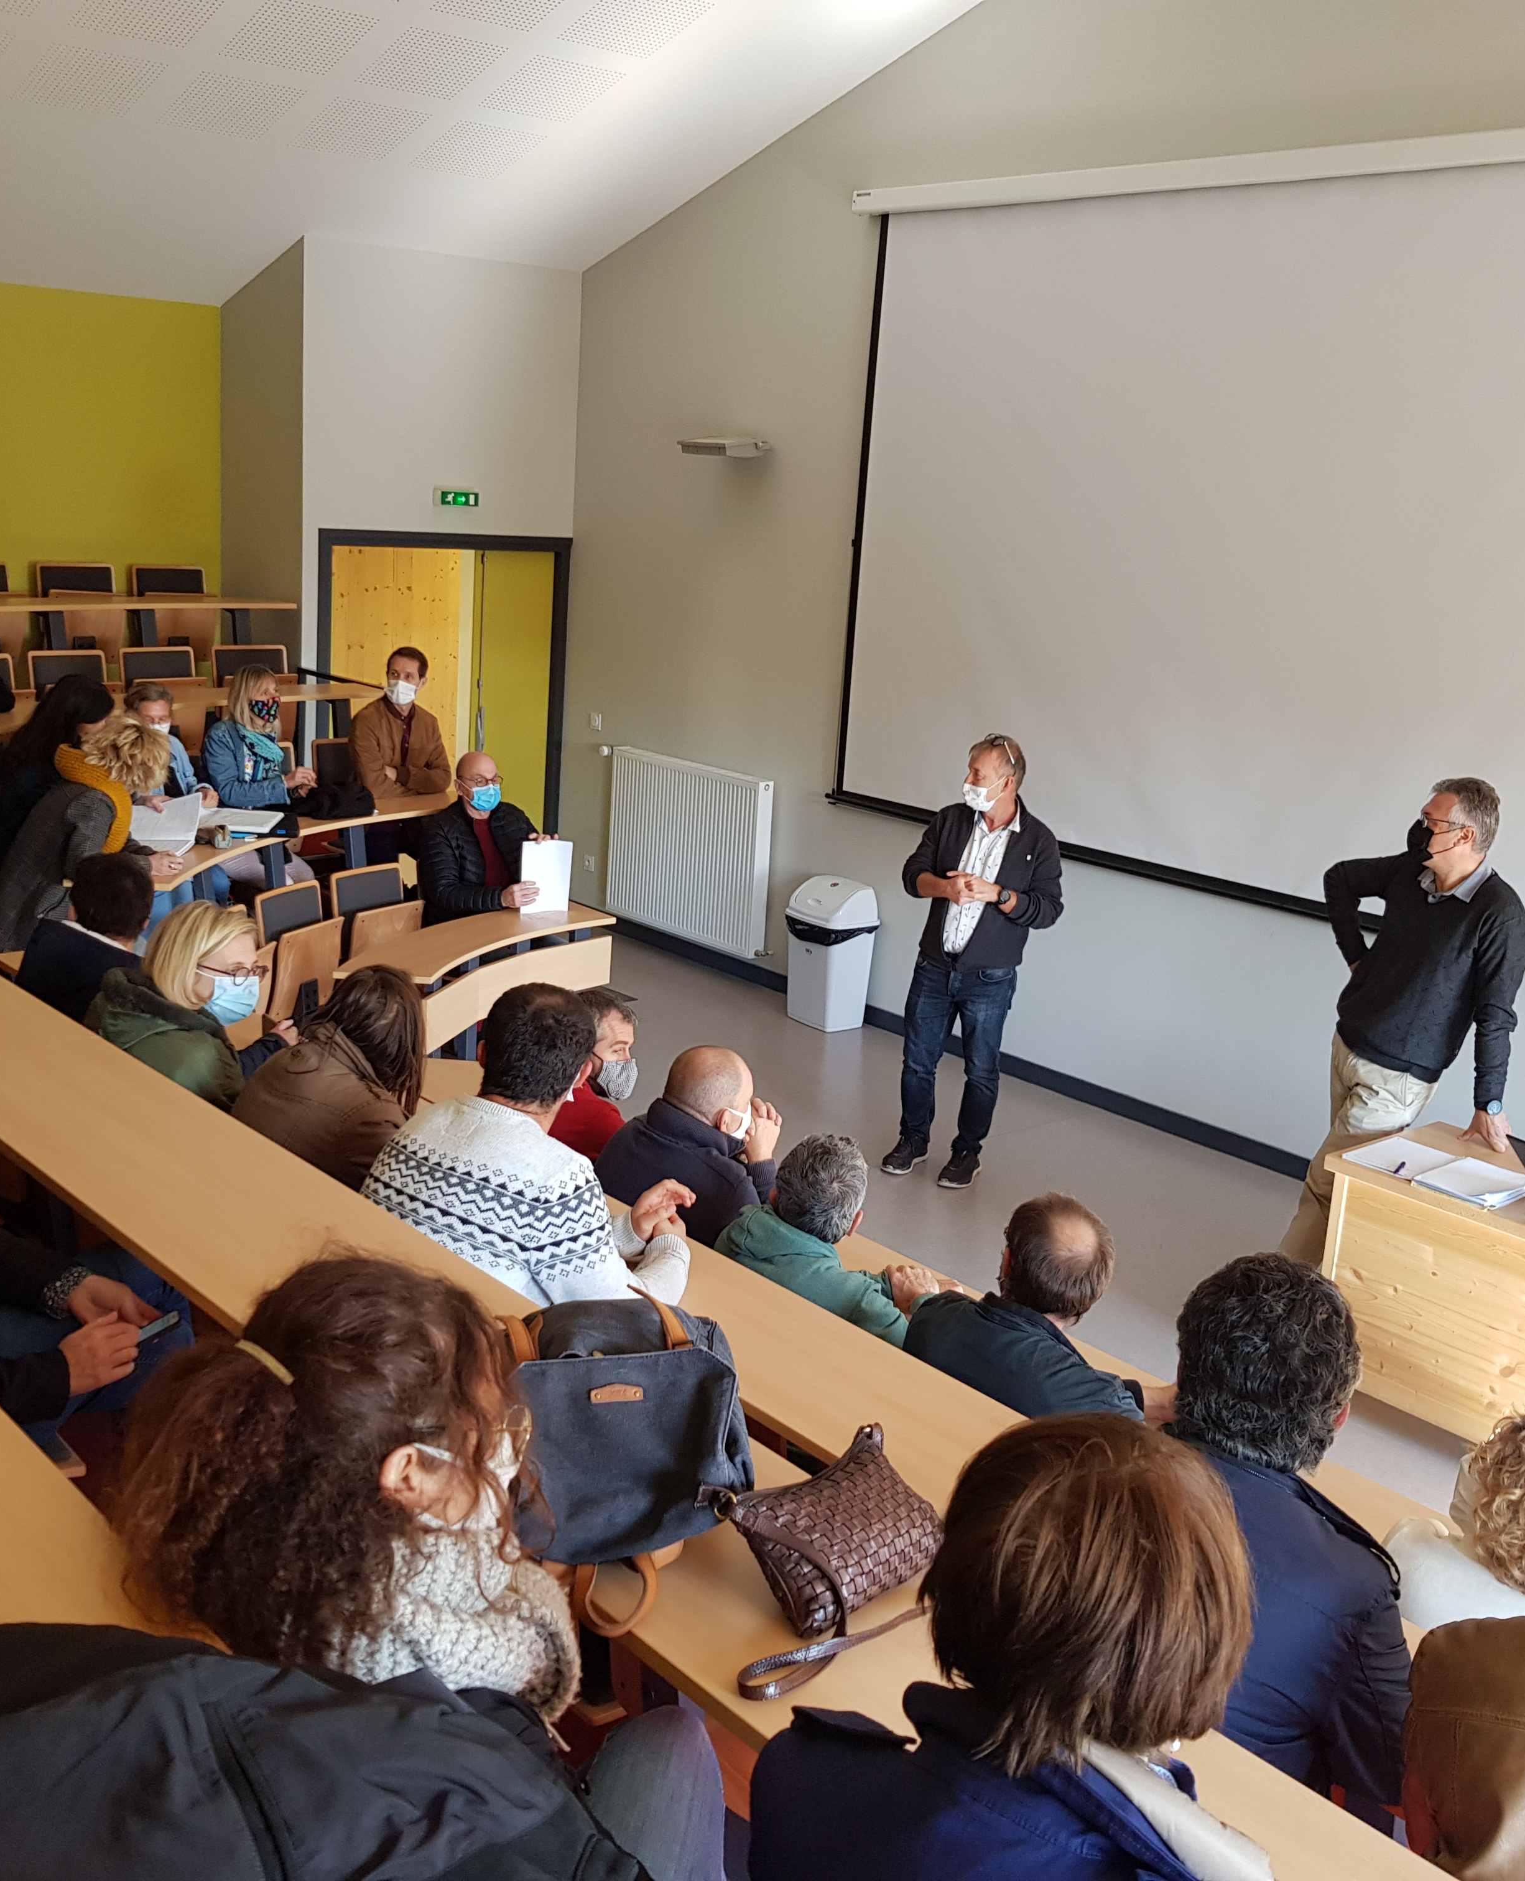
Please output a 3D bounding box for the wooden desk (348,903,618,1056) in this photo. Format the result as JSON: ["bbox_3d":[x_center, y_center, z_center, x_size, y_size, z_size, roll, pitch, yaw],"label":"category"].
[{"bbox_3d":[-1.135,0.359,7.485,0.480,0.740,1.570,10,15,25],"label":"wooden desk"}]

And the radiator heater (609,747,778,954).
[{"bbox_3d":[-0.396,-0.487,9.993,0.120,0.900,1.200,-9,18,-42],"label":"radiator heater"}]

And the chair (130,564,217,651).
[{"bbox_3d":[-3.146,-1.594,10.377,0.380,0.890,0.430,14,16,36],"label":"chair"}]

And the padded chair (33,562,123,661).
[{"bbox_3d":[-3.533,-1.538,10.031,0.380,0.890,0.430,13,16,34],"label":"padded chair"}]

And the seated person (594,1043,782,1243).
[{"bbox_3d":[-0.143,0.877,4.311,0.760,1.260,0.540,-6,16,-35],"label":"seated person"}]

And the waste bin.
[{"bbox_3d":[0.319,0.047,9.184,0.330,0.720,0.375,-7,17,-40],"label":"waste bin"}]

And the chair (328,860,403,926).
[{"bbox_3d":[-1.603,0.118,8.054,0.420,0.840,0.450,12,16,31],"label":"chair"}]

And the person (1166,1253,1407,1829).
[{"bbox_3d":[0.528,1.014,2.193,0.760,1.360,0.530,-9,18,-44],"label":"person"}]

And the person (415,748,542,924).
[{"bbox_3d":[-1.233,-0.119,8.163,0.700,1.310,0.530,11,15,27],"label":"person"}]

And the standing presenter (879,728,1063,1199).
[{"bbox_3d":[0.765,0.058,7.189,0.580,1.710,0.420,10,15,26],"label":"standing presenter"}]

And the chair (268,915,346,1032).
[{"bbox_3d":[-1.798,0.259,7.588,0.420,0.800,0.460,9,15,22],"label":"chair"}]

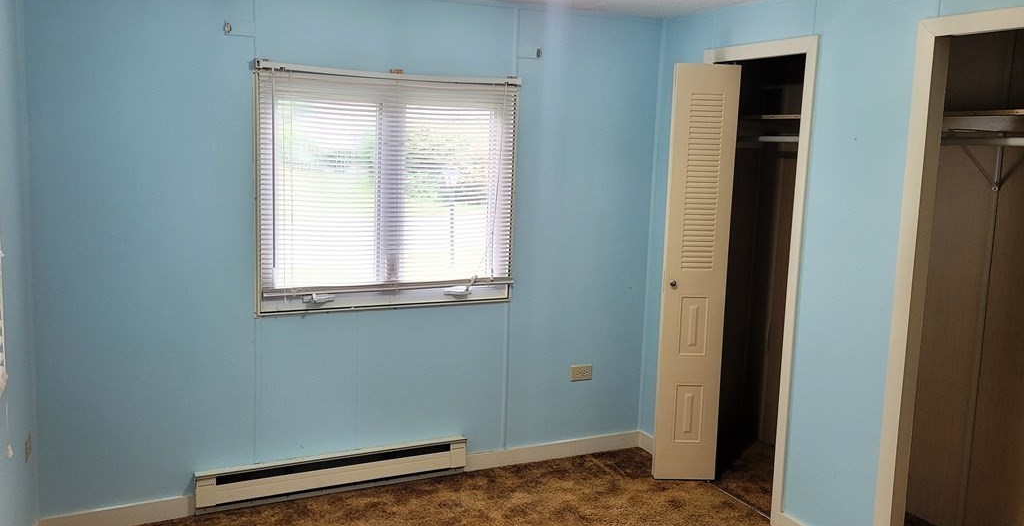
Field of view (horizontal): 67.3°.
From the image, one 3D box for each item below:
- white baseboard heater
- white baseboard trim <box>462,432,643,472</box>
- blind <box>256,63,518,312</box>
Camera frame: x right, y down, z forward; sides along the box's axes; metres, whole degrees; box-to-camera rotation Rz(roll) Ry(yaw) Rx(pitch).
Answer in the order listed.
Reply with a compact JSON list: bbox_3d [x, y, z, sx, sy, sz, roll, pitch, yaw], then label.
[{"bbox_3d":[-0.795,0.969,3.536,1.228,0.178,0.065,-2,8,-25],"label":"white baseboard heater"},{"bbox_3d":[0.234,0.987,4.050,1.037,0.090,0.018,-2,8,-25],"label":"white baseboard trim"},{"bbox_3d":[-0.519,-0.350,3.472,1.209,1.009,0.045,-2,8,-25],"label":"blind"}]

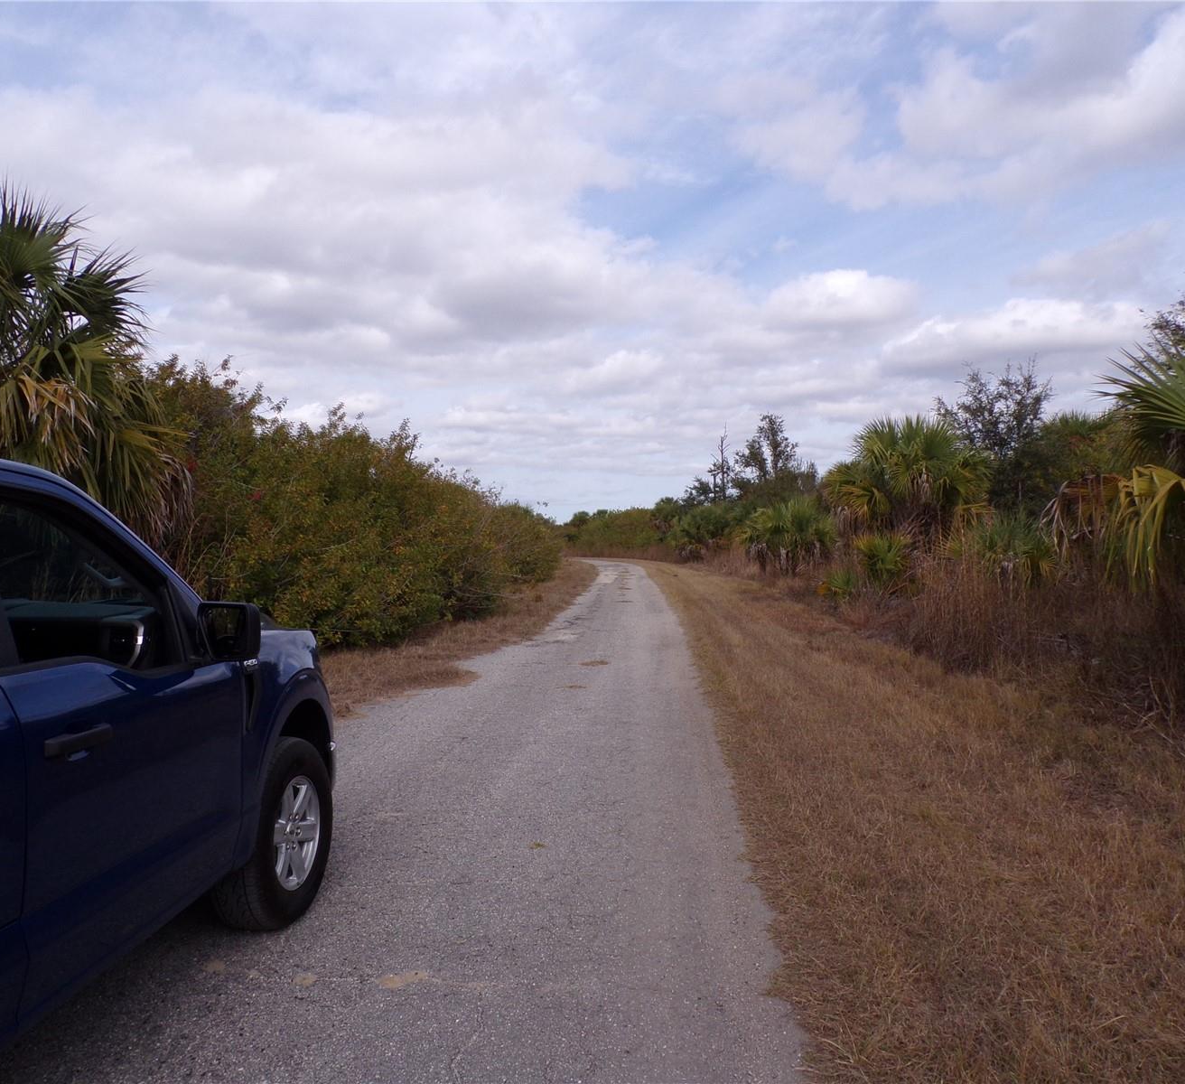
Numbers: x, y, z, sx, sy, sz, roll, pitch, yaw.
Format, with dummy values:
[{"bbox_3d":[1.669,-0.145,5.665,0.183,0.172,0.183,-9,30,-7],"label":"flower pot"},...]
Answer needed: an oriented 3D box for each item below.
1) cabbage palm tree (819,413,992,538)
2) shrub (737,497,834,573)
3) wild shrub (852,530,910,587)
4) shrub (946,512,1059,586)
[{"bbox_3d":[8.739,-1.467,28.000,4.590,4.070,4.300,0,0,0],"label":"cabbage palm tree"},{"bbox_3d":[7.087,-0.229,37.000,3.580,2.880,3.100,0,0,0],"label":"shrub"},{"bbox_3d":[7.629,0.463,26.500,1.540,1.540,1.450,0,0,0],"label":"wild shrub"},{"bbox_3d":[8.782,0.206,21.500,2.390,1.670,2.100,0,0,0],"label":"shrub"}]

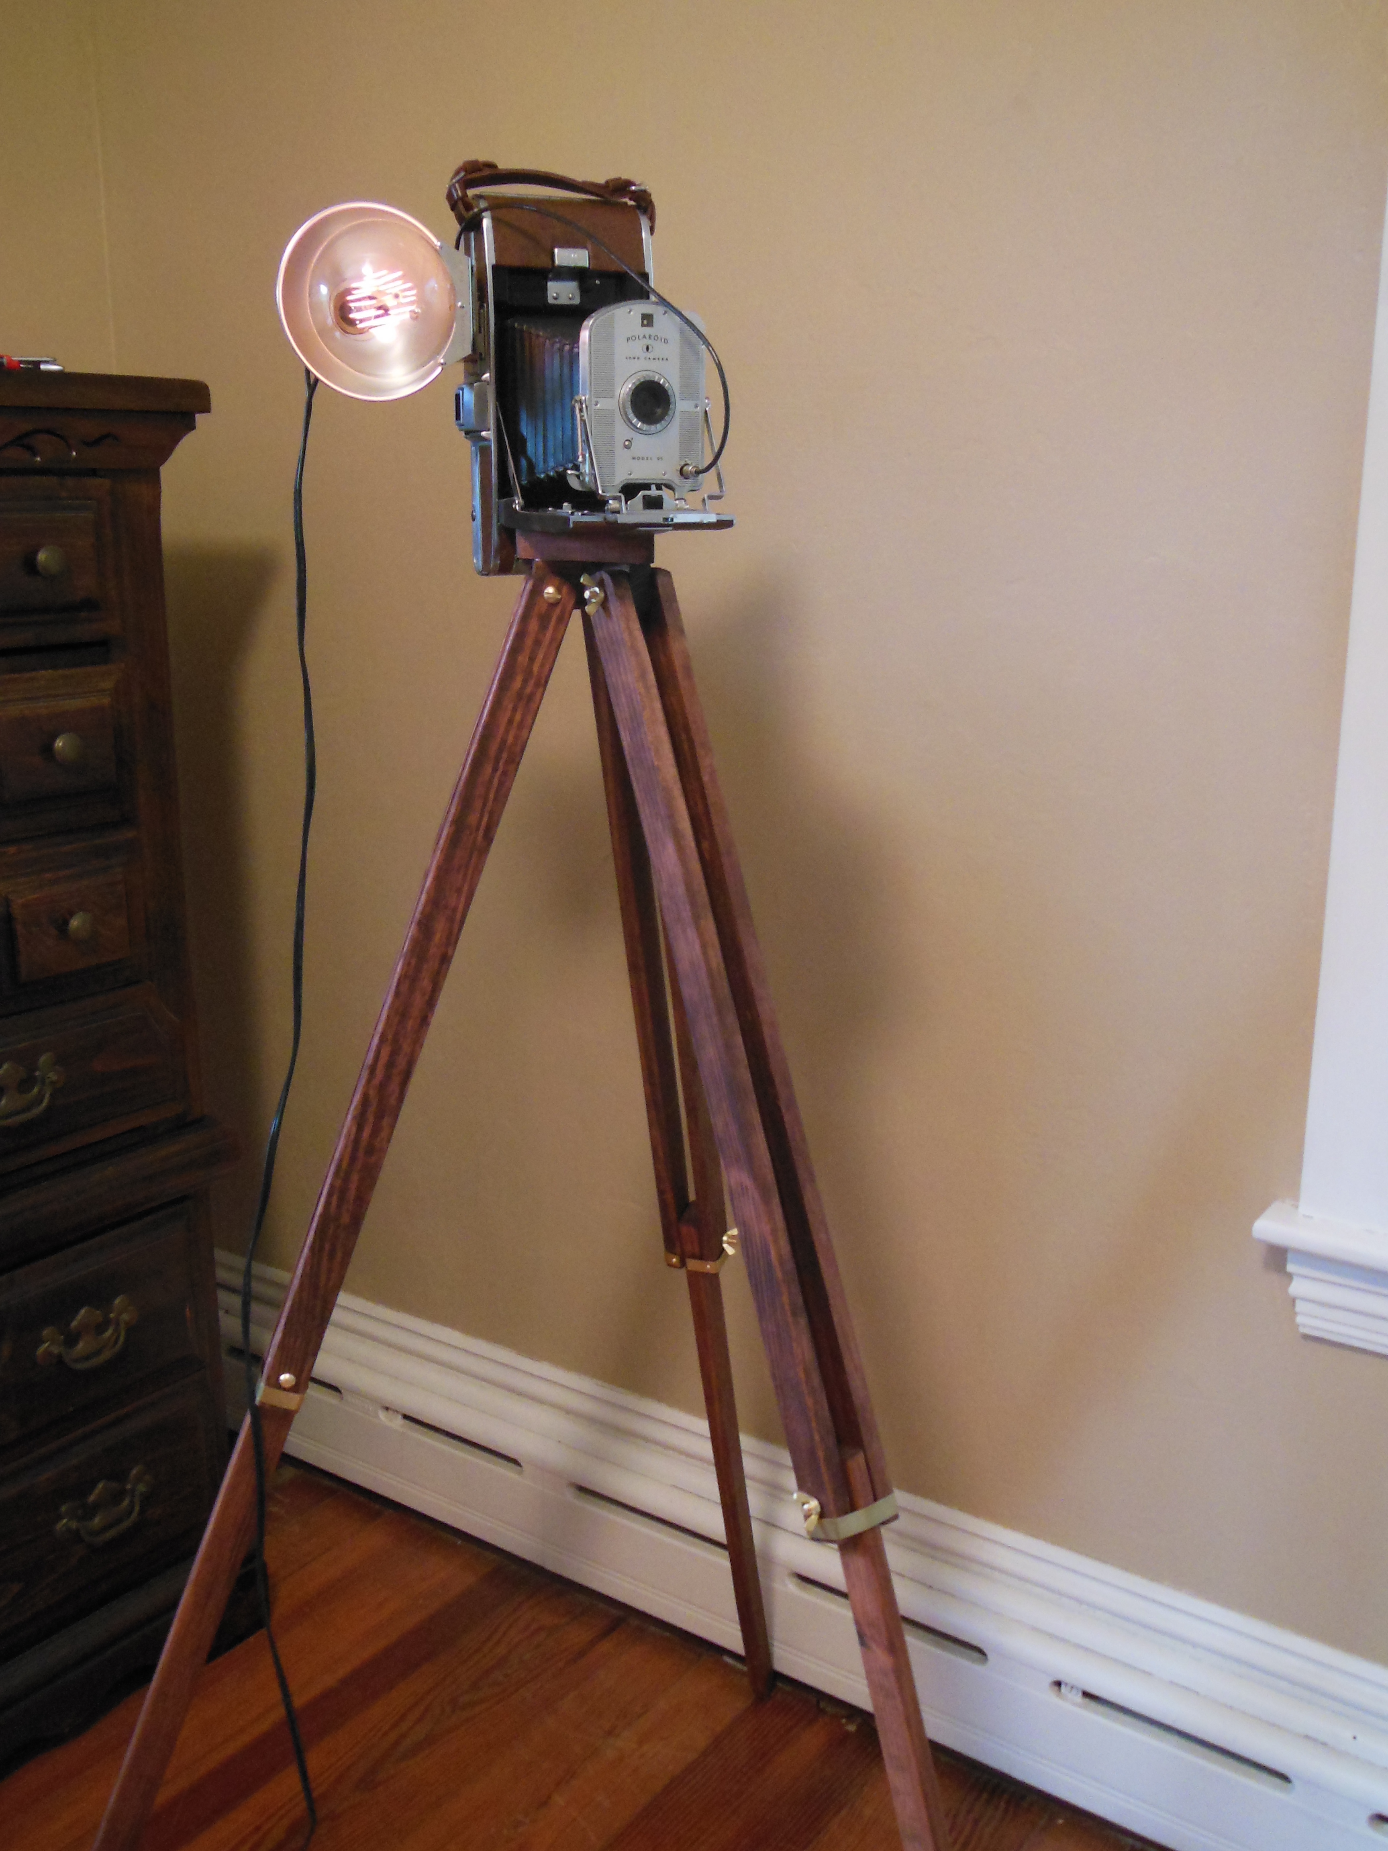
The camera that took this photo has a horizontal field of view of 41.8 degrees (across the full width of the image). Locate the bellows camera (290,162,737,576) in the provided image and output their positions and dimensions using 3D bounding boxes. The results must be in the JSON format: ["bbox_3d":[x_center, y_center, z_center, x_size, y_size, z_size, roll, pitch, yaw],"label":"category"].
[{"bbox_3d":[-0.127,-0.372,1.209,0.270,0.279,0.222,-6,15,-24],"label":"bellows camera"}]

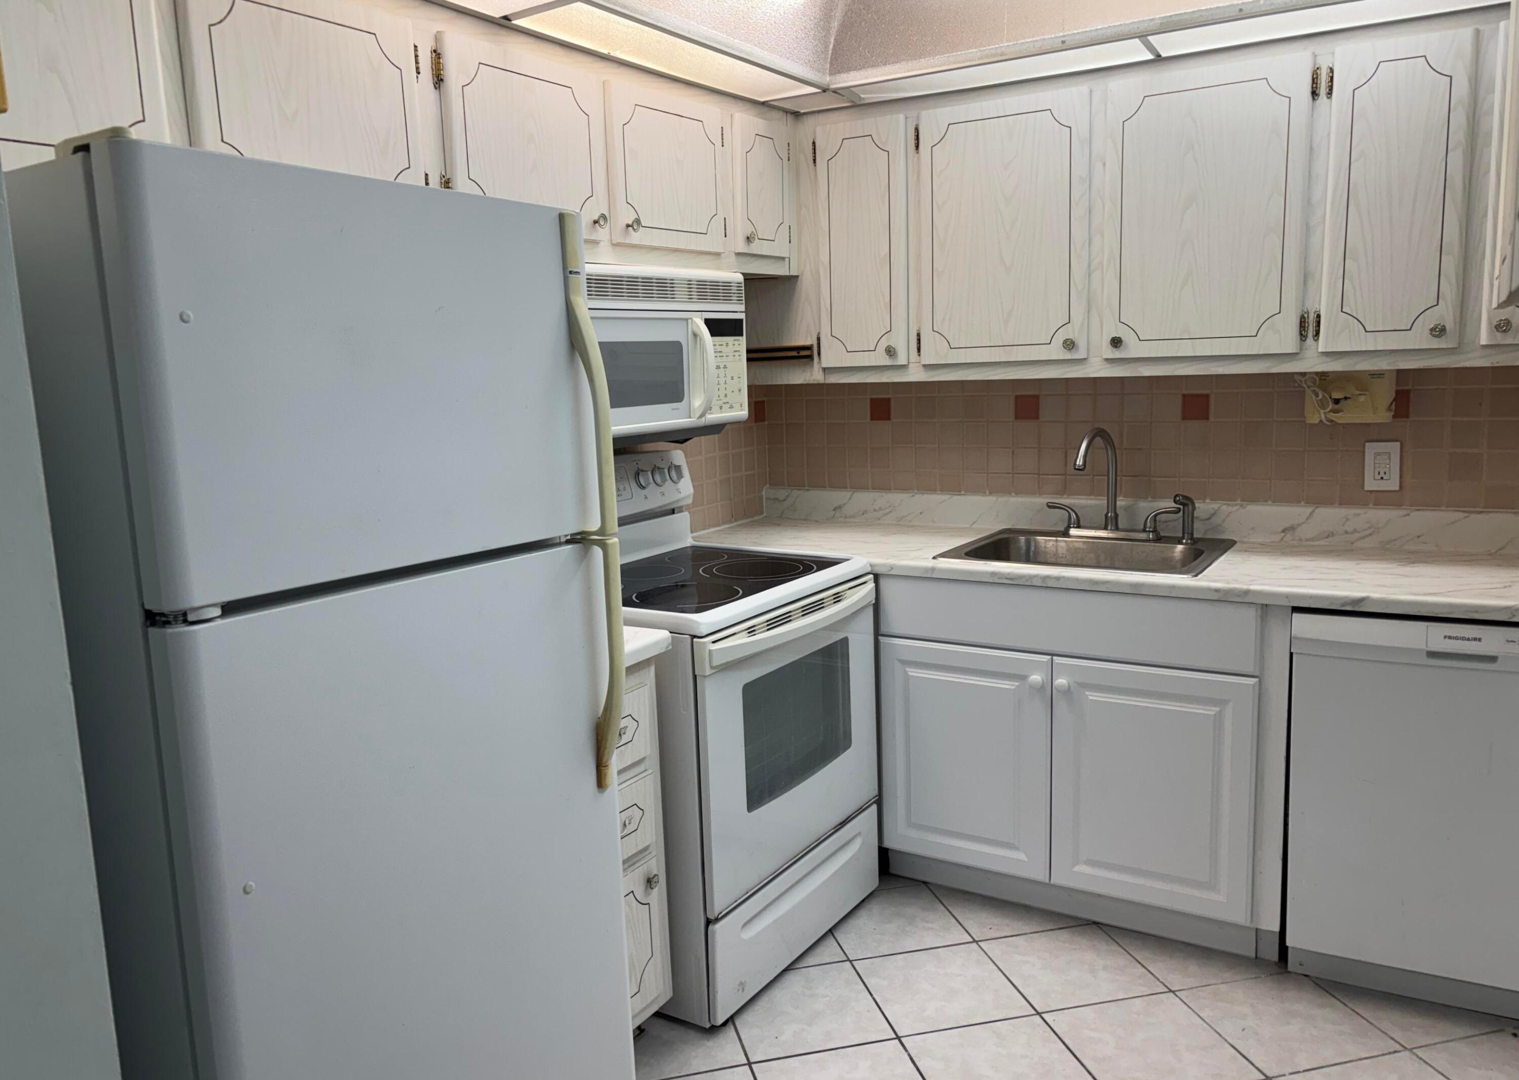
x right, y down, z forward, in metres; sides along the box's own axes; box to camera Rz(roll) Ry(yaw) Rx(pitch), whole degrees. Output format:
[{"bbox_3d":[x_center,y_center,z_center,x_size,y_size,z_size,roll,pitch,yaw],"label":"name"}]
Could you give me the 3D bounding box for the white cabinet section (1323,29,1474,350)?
[{"bbox_3d":[1.446,-0.757,2.574,0.265,0.652,0.310,4,10,32],"label":"white cabinet section"}]

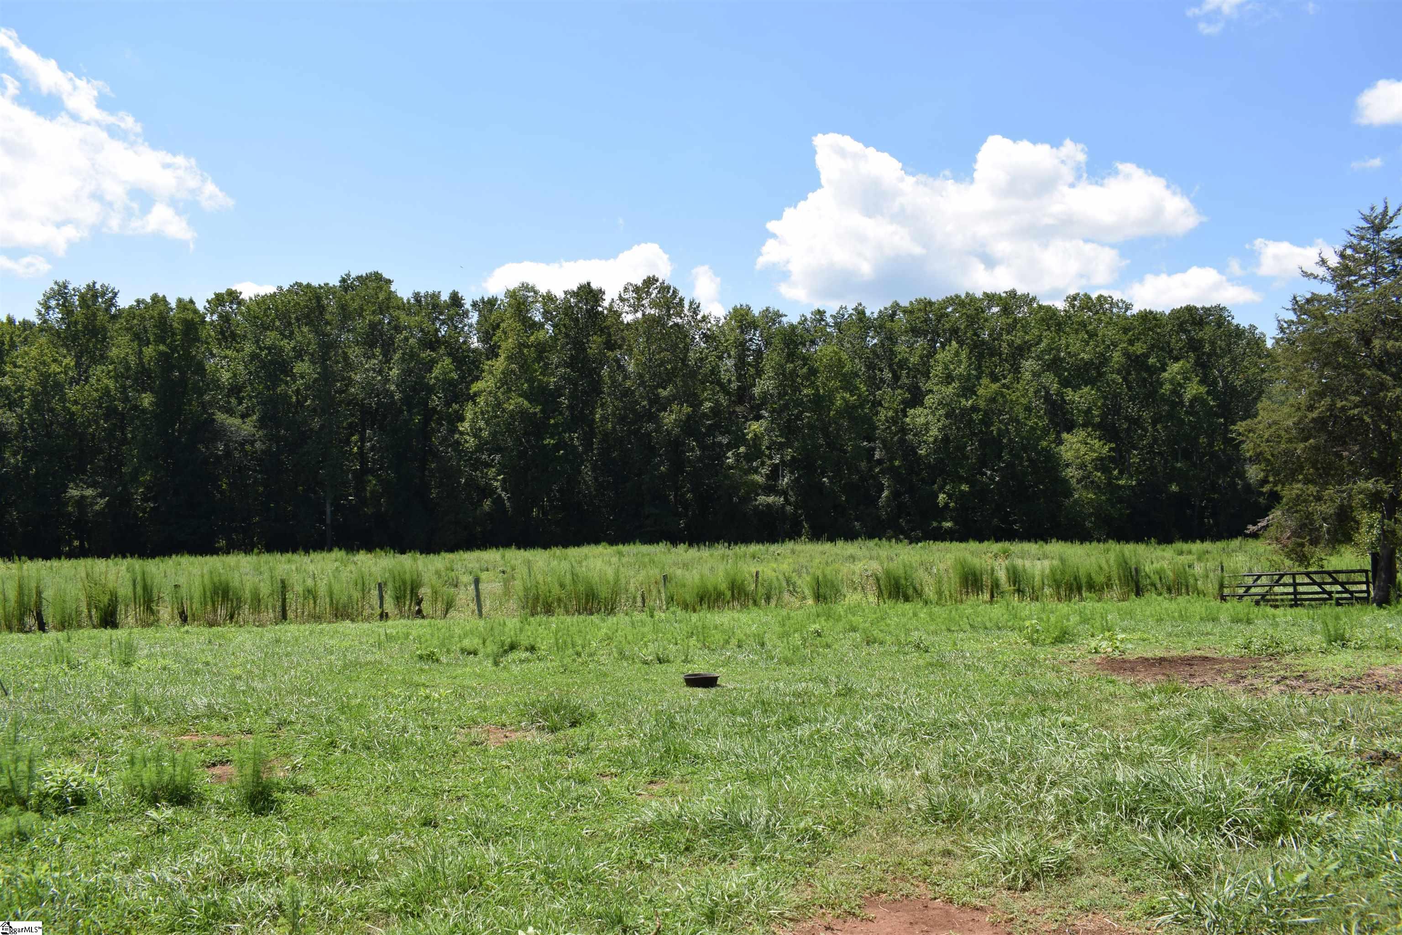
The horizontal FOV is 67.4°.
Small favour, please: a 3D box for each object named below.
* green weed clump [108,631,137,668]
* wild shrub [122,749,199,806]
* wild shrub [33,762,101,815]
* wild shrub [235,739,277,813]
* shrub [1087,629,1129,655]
[{"bbox_3d":[-8.361,2.634,15.200,0.420,0.500,0.400,0,-4,0],"label":"green weed clump"},{"bbox_3d":[-3.573,2.051,6.950,0.490,0.350,0.420,0,-4,0],"label":"wild shrub"},{"bbox_3d":[-4.128,2.086,6.850,0.440,0.320,0.420,0,-4,0],"label":"wild shrub"},{"bbox_3d":[-2.855,1.985,6.750,0.280,0.460,0.280,0,-4,0],"label":"wild shrub"},{"bbox_3d":[6.270,2.698,16.200,0.620,0.360,0.550,0,-4,0],"label":"shrub"}]

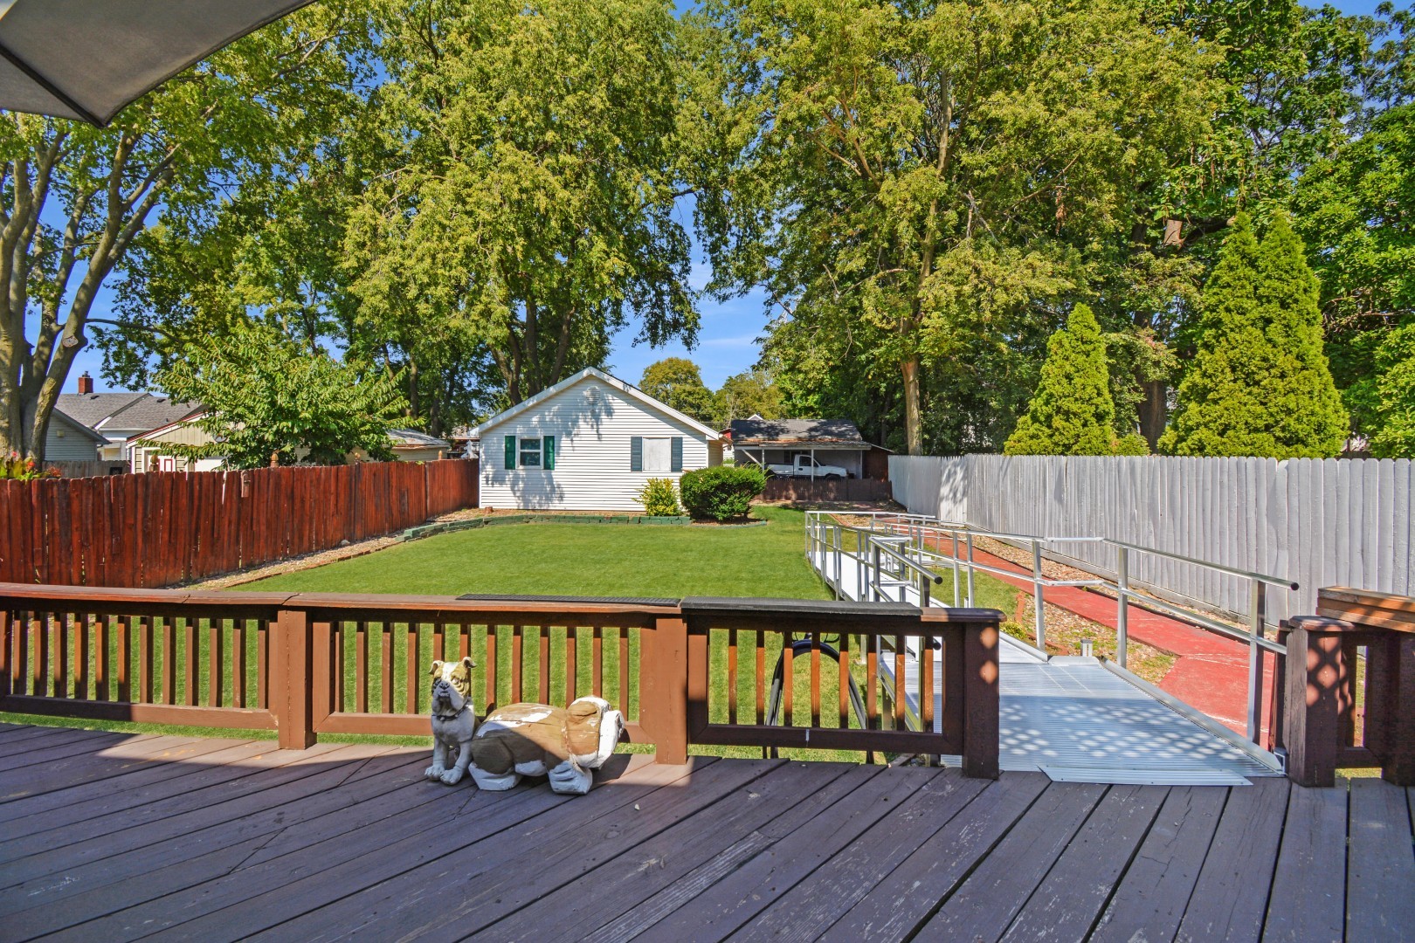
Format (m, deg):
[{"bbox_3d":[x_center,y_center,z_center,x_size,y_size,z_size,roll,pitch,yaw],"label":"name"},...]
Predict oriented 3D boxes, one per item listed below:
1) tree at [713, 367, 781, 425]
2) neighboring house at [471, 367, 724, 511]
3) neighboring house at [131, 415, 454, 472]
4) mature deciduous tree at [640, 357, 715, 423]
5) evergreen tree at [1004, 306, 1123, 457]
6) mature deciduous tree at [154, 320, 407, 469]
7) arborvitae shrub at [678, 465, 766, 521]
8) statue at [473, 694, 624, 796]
[{"bbox_3d":[4.204,-5.106,57.893,8.500,10.400,8.500,0,2,4],"label":"tree"},{"bbox_3d":[-3.318,-1.185,23.648,7.950,4.600,10.200,0,2,4],"label":"neighboring house"},{"bbox_3d":[-14.552,-0.452,21.592,6.900,3.600,6.700,0,2,4],"label":"neighboring house"},{"bbox_3d":[-3.082,-5.592,57.878,8.000,11.300,8.000,0,2,4],"label":"mature deciduous tree"},{"bbox_3d":[8.446,-1.207,14.174,2.500,5.600,2.500,0,2,4],"label":"evergreen tree"},{"bbox_3d":[-9.786,-1.023,13.883,5.000,5.150,5.000,0,2,4],"label":"mature deciduous tree"},{"bbox_3d":[0.393,0.607,17.040,2.450,1.560,2.100,0,2,4],"label":"arborvitae shrub"},{"bbox_3d":[-0.735,1.236,2.780,0.670,0.375,0.300,0,2,4],"label":"statue"}]

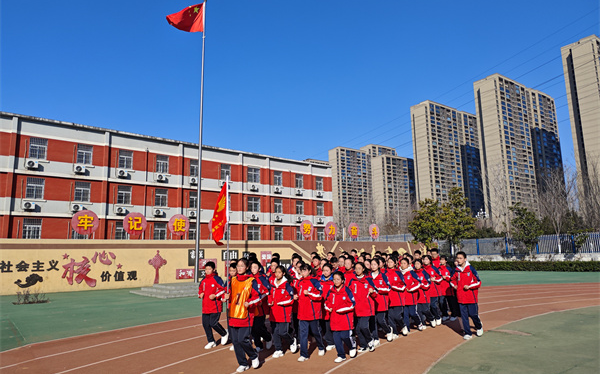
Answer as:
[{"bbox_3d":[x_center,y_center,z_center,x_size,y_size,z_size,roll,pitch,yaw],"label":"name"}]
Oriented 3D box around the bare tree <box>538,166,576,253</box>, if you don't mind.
[{"bbox_3d":[22.284,1.947,36.000,3.000,7.400,3.000,-7,-11,31],"label":"bare tree"}]

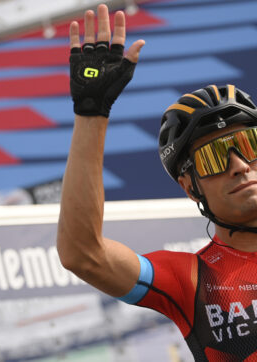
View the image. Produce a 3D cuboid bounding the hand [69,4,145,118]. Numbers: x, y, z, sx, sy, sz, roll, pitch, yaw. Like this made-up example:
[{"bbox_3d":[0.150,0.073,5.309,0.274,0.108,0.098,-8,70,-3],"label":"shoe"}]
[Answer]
[{"bbox_3d":[-0.035,-0.201,2.950,0.125,0.190,0.060,3,-5,-4],"label":"hand"}]

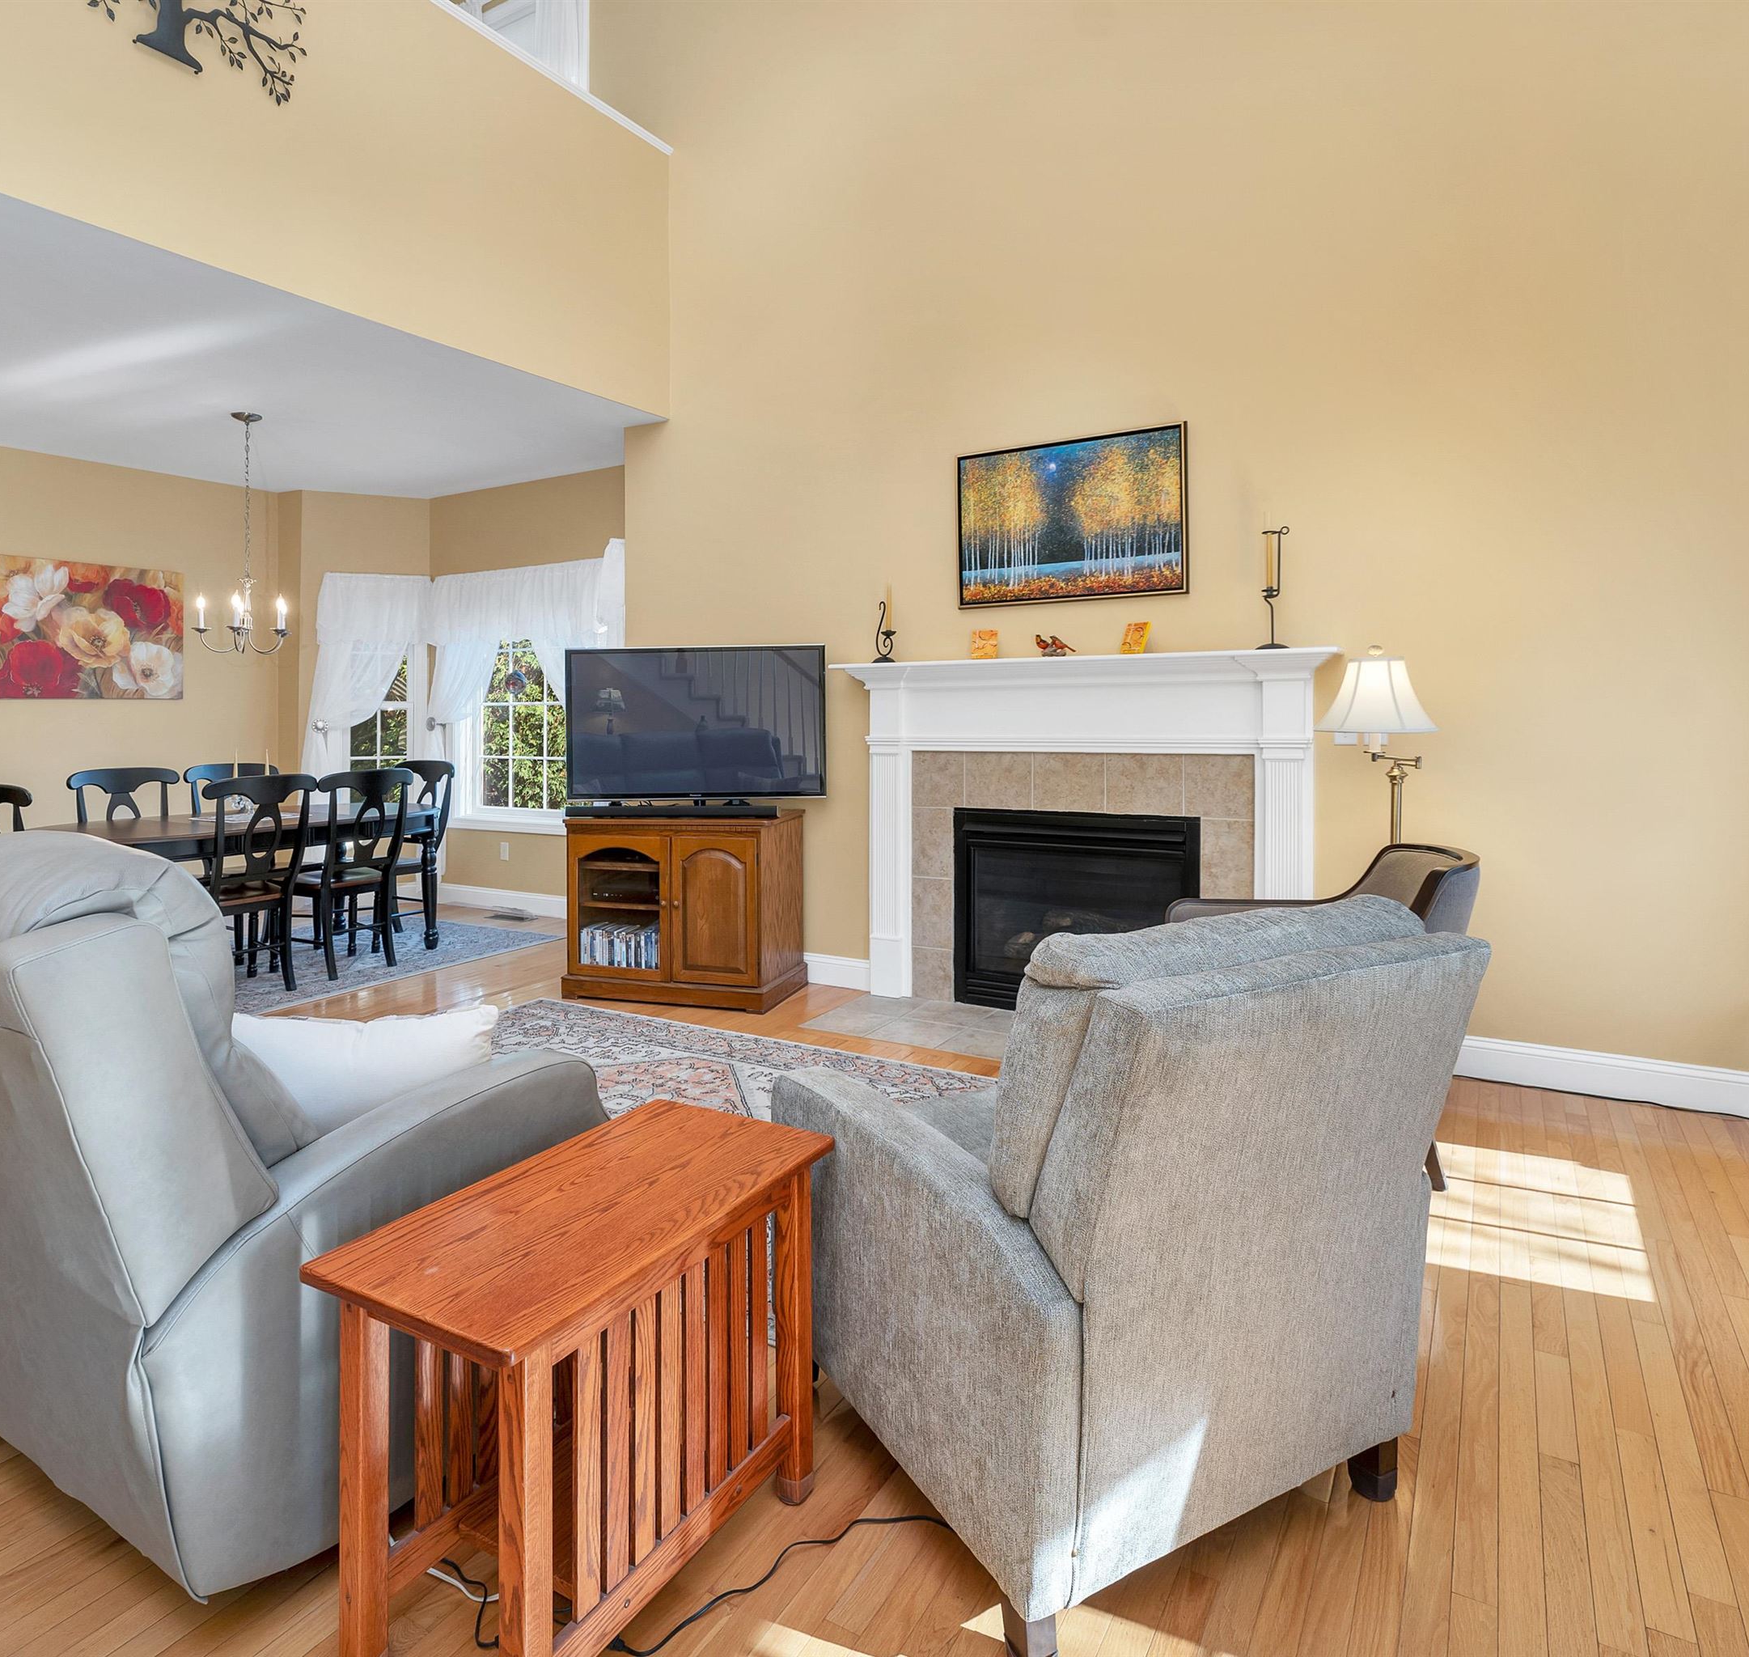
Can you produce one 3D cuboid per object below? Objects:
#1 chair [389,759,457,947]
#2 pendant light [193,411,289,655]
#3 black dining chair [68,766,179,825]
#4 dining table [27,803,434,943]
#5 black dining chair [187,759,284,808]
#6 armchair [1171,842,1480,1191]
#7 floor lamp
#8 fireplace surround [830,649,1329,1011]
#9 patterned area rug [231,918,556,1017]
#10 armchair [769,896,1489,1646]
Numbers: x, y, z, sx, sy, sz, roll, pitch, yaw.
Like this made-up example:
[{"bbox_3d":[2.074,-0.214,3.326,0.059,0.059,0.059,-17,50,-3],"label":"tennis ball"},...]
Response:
[{"bbox_3d":[-2.715,0.147,5.426,0.480,1.000,0.520,4,8,31],"label":"chair"},{"bbox_3d":[-3.019,-1.405,4.661,0.470,1.140,0.470,4,8,31],"label":"pendant light"},{"bbox_3d":[-3.721,0.206,5.019,0.520,1.000,0.480,4,8,31],"label":"black dining chair"},{"bbox_3d":[-3.126,0.345,4.818,1.020,0.760,1.750,4,8,31],"label":"dining table"},{"bbox_3d":[-3.280,0.164,5.120,0.520,0.980,0.470,3,6,30],"label":"black dining chair"},{"bbox_3d":[1.275,0.488,2.830,0.710,0.850,0.650,0,7,3],"label":"armchair"},{"bbox_3d":[1.673,0.122,3.203,0.400,1.480,0.400,4,8,31],"label":"floor lamp"},{"bbox_3d":[0.749,0.069,3.834,1.998,1.460,0.200,3,6,27],"label":"fireplace surround"},{"bbox_3d":[-3.055,0.686,4.789,1.533,0.012,2.440,3,6,30],"label":"patterned area rug"},{"bbox_3d":[0.361,0.586,1.672,0.760,0.960,0.860,-4,8,-28],"label":"armchair"}]

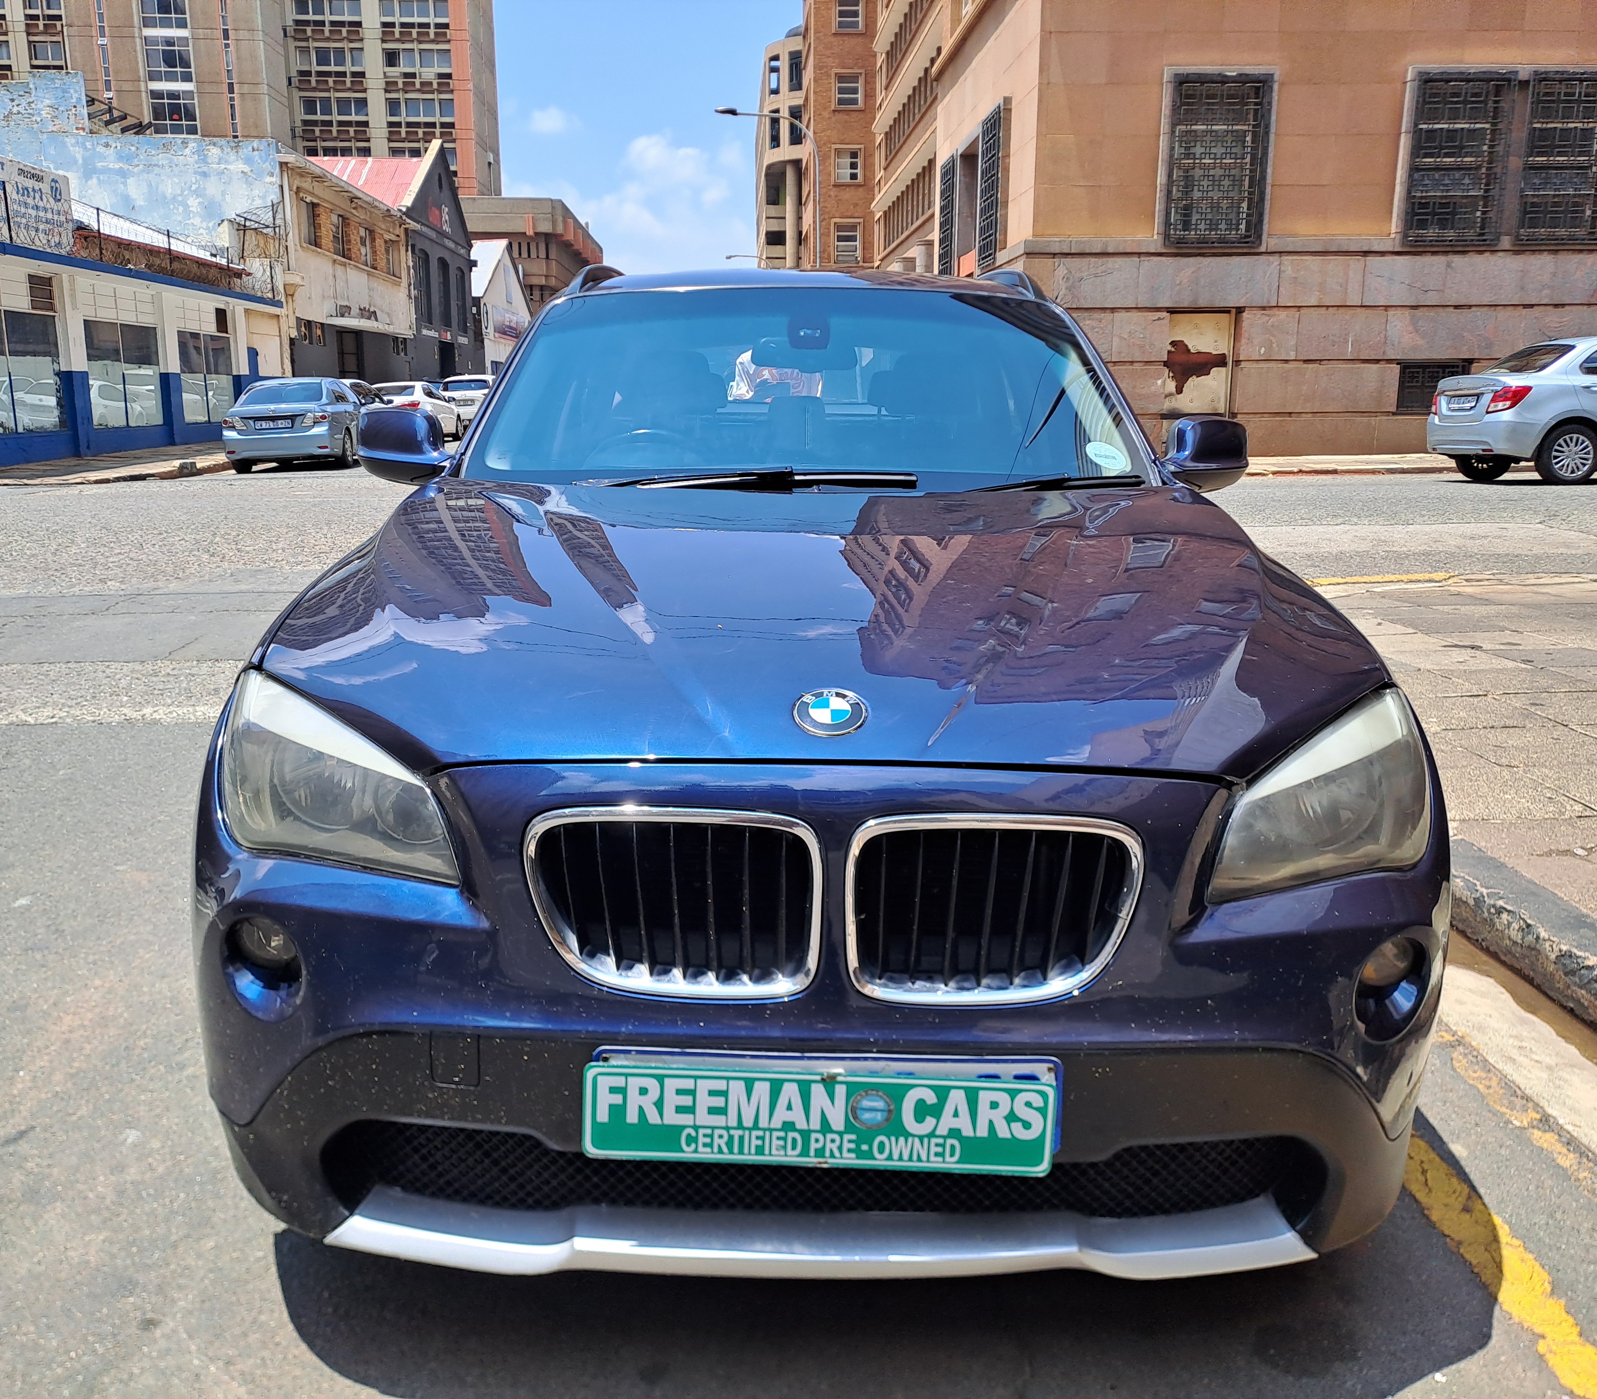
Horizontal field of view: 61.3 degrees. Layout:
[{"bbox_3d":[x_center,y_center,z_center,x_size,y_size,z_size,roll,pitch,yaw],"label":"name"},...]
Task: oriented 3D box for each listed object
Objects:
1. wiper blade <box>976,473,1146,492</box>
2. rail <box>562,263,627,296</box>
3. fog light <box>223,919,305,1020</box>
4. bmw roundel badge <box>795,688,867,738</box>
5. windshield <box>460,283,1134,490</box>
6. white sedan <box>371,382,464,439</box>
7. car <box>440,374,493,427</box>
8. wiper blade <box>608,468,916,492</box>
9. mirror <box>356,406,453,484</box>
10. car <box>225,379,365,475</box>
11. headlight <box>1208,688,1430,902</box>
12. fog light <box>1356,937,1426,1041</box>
[{"bbox_3d":[0.535,-0.442,2.740,0.400,0.050,0.060,-5,14,-22],"label":"wiper blade"},{"bbox_3d":[-0.545,-1.233,4.131,0.080,0.110,1.900,1,13,-1],"label":"rail"},{"bbox_3d":[-0.658,0.333,1.660,0.110,0.128,0.090,1,13,-1],"label":"fog light"},{"bbox_3d":[0.036,0.014,1.510,0.082,0.012,0.082,1,39,-1],"label":"bmw roundel badge"},{"bbox_3d":[0.022,-0.667,2.945,1.450,0.170,0.860,0,46,-1],"label":"windshield"},{"bbox_3d":[-9.649,-7.221,33.800,1.770,1.460,4.550,0,13,-1],"label":"white sedan"},{"bbox_3d":[-9.496,-8.710,39.751,1.800,1.650,4.400,-2,13,-4],"label":"car"},{"bbox_3d":[-0.067,-0.427,2.631,0.610,0.050,0.065,0,13,-1],"label":"wiper blade"},{"bbox_3d":[-0.888,-0.571,3.040,0.225,0.165,0.150,1,13,-1],"label":"mirror"},{"bbox_3d":[-8.405,-4.764,23.164,1.760,1.475,4.540,-3,13,-5],"label":"car"},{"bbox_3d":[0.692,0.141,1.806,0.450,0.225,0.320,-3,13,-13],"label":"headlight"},{"bbox_3d":[0.739,0.361,1.680,0.110,0.128,0.090,1,13,-1],"label":"fog light"}]

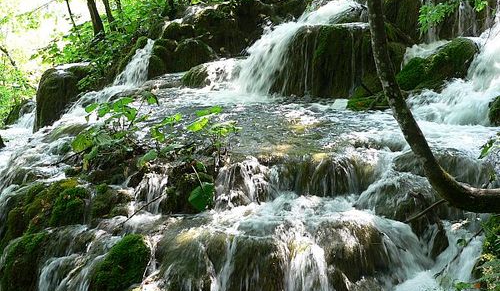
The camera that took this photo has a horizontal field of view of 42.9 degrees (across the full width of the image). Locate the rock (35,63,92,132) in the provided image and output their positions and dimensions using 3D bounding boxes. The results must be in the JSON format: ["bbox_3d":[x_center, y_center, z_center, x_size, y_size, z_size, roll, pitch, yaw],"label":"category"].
[{"bbox_3d":[-1.829,-0.468,6.200,0.530,0.631,0.550,0,11,0],"label":"rock"}]

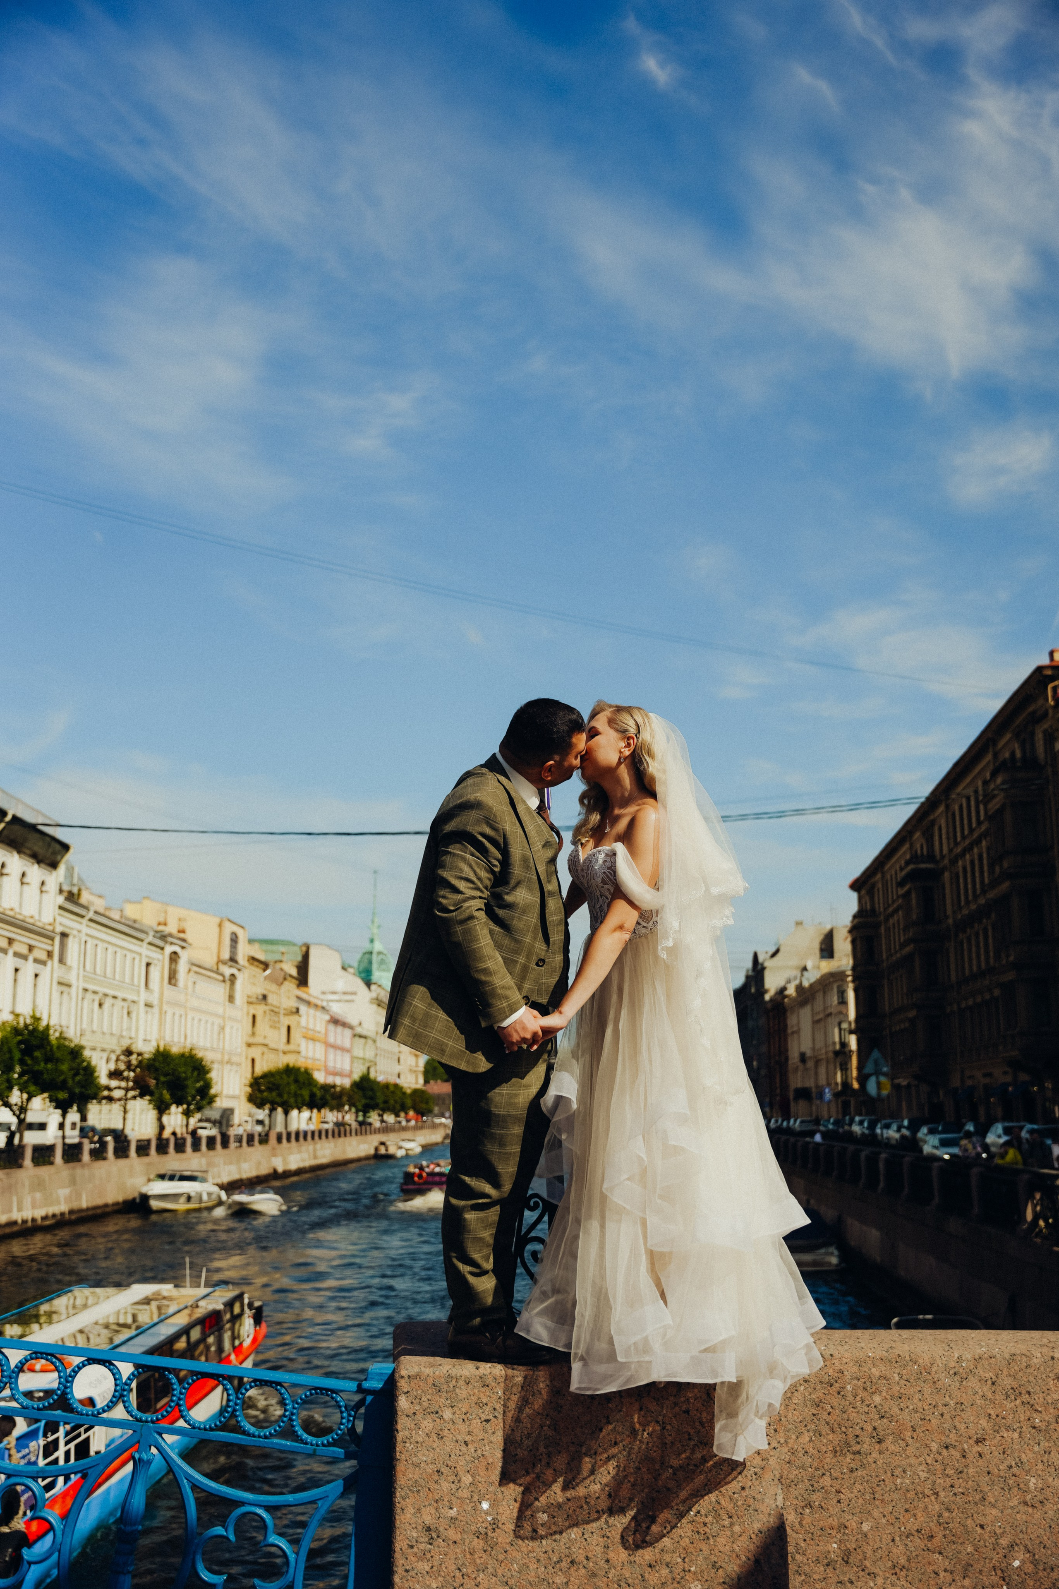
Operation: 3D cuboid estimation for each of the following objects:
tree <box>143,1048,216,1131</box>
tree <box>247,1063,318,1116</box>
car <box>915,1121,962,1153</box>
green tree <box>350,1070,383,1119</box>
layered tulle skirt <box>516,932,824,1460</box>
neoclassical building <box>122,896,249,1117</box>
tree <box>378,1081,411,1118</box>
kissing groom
[{"bbox_3d":[-19.133,16.896,82.303,4.000,5.750,4.200,0,-12,0],"label":"tree"},{"bbox_3d":[-17.827,22.531,108.708,5.000,5.800,4.600,0,-12,0],"label":"tree"},{"bbox_3d":[21.104,17.750,76.971,1.780,1.530,4.400,-1,-12,4],"label":"car"},{"bbox_3d":[-15.520,29.830,143.959,3.400,6.300,3.400,0,-12,0],"label":"green tree"},{"bbox_3d":[0.356,0.979,3.830,0.700,1.260,0.650,5,-13,-24],"label":"layered tulle skirt"},{"bbox_3d":[-33.130,19.894,129.969,12.000,20.000,26.000,-1,-12,3],"label":"neoclassical building"},{"bbox_3d":[-14.327,33.636,160.528,3.500,5.800,3.500,0,-12,0],"label":"tree"},{"bbox_3d":[-0.113,0.582,3.987,0.450,1.710,0.520,-6,-13,24],"label":"kissing groom"}]

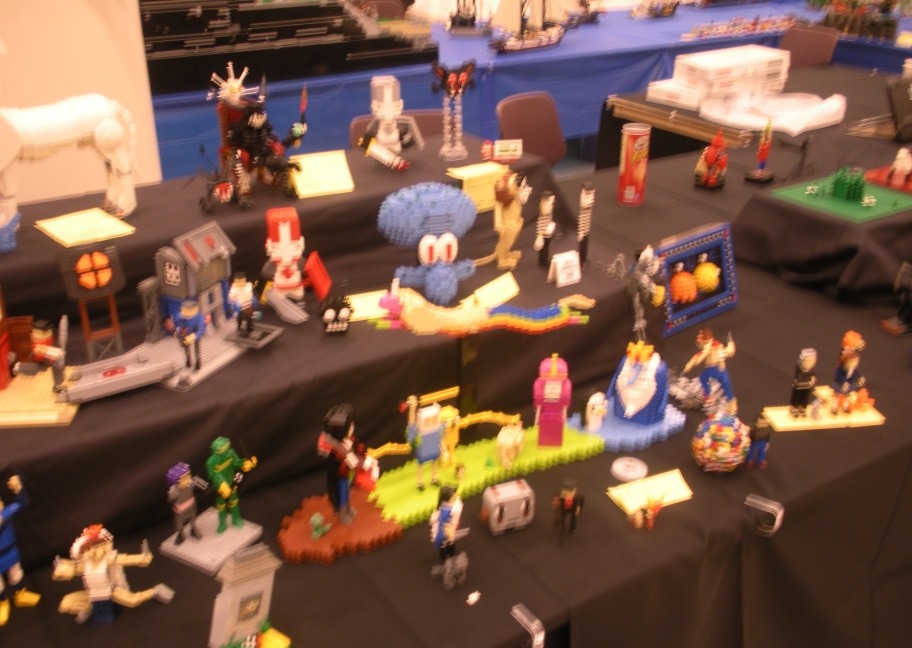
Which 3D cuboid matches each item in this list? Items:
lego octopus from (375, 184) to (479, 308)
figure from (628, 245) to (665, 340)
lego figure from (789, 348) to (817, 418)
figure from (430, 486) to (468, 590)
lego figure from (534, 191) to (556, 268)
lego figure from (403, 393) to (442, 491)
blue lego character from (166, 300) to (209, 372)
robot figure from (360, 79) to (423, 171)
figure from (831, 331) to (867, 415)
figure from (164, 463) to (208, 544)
[{"bbox_3d":[-0.049,-0.143,1.665,0.175,0.217,0.119,-9,27,-18],"label":"lego octopus"},{"bbox_3d":[0.383,-0.059,1.906,0.070,0.197,0.076,-23,34,-40],"label":"figure"},{"bbox_3d":[0.588,0.099,1.605,0.035,0.121,0.034,-4,25,-7],"label":"lego figure"},{"bbox_3d":[-0.009,0.281,1.246,0.048,0.153,0.048,-23,34,-40],"label":"figure"},{"bbox_3d":[0.171,-0.178,1.784,0.038,0.149,0.038,19,31,36],"label":"lego figure"},{"bbox_3d":[-0.045,0.176,1.406,0.059,0.153,0.038,-14,28,-26],"label":"lego figure"},{"bbox_3d":[-0.401,0.020,1.415,0.053,0.107,0.045,8,26,18],"label":"blue lego character"},{"bbox_3d":[-0.129,-0.402,1.888,0.128,0.152,0.122,-5,26,-11],"label":"robot figure"},{"bbox_3d":[0.688,0.083,1.657,0.060,0.150,0.056,-14,29,-27],"label":"figure"},{"bbox_3d":[-0.370,0.245,1.297,0.050,0.126,0.044,14,29,28],"label":"figure"}]

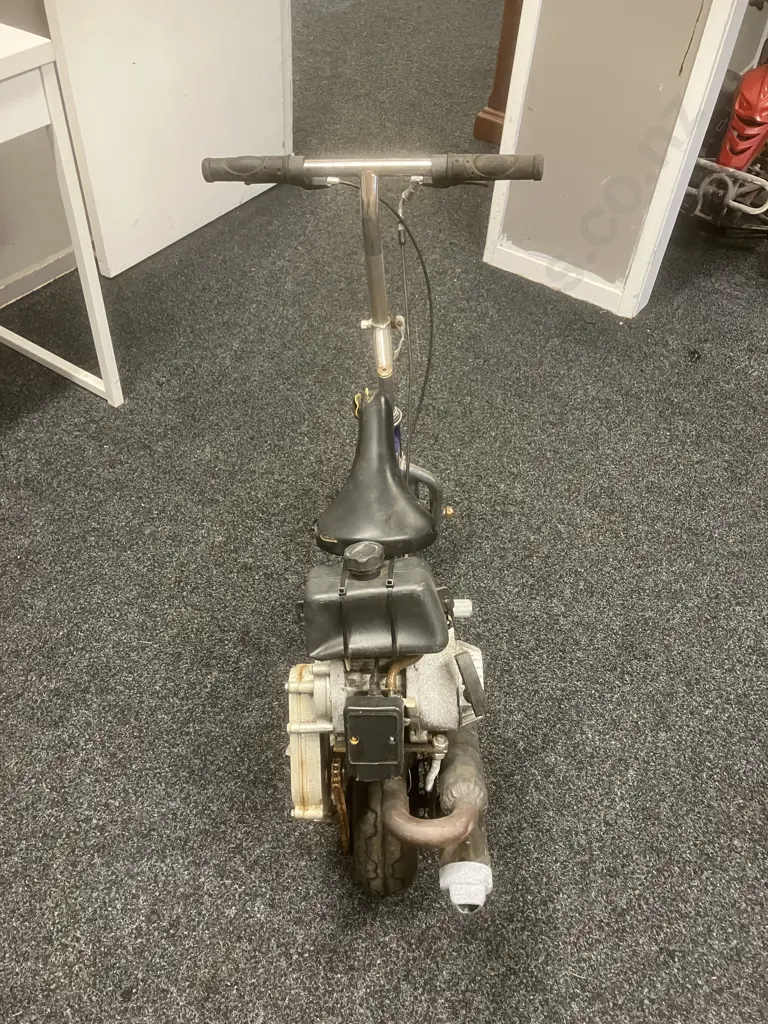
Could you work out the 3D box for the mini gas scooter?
[{"bbox_3d":[-0.007,-0.023,1.175,0.420,0.830,0.915,-1,46,0],"label":"mini gas scooter"}]

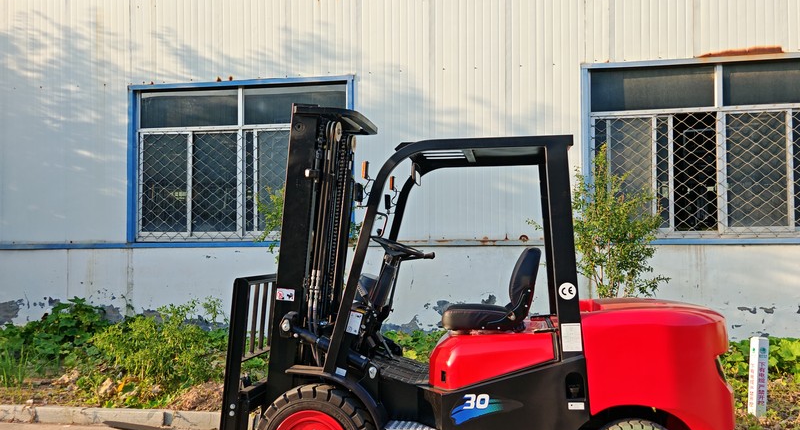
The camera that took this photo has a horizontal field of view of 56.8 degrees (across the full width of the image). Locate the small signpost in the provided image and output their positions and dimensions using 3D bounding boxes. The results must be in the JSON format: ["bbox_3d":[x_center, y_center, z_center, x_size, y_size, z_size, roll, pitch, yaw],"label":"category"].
[{"bbox_3d":[2.799,1.253,5.743,0.095,0.630,0.095,4,-2,-10],"label":"small signpost"}]

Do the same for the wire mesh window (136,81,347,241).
[{"bbox_3d":[-2.097,-0.675,9.644,2.909,2.041,0.100,0,-2,11],"label":"wire mesh window"}]

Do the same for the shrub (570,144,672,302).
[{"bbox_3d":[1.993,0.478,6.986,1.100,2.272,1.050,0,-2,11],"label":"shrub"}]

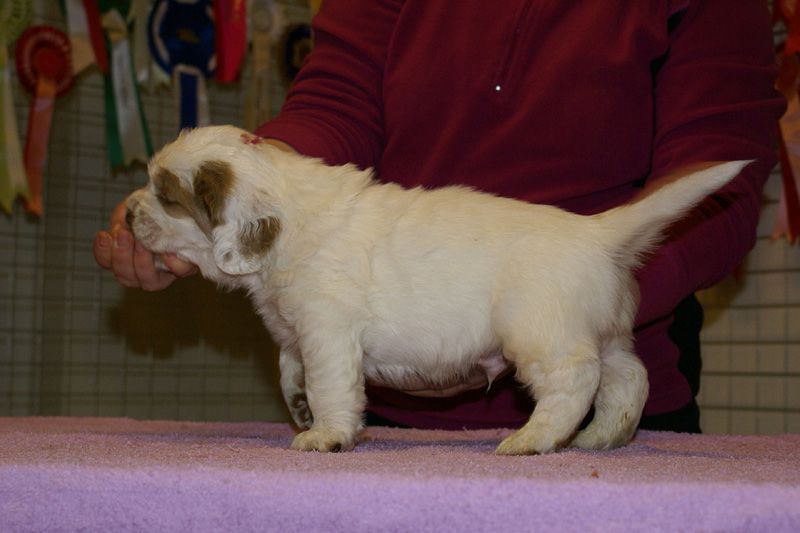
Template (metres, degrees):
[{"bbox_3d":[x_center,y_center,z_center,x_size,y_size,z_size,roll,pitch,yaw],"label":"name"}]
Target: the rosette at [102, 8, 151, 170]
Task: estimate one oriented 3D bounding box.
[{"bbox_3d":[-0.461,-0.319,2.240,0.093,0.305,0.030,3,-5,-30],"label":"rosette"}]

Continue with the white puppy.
[{"bbox_3d":[0.032,0.019,1.150,0.530,0.272,0.155,1,-4,0],"label":"white puppy"}]

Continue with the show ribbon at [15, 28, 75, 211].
[{"bbox_3d":[-0.576,-0.235,2.160,0.097,0.302,0.030,3,-5,-30],"label":"show ribbon"}]

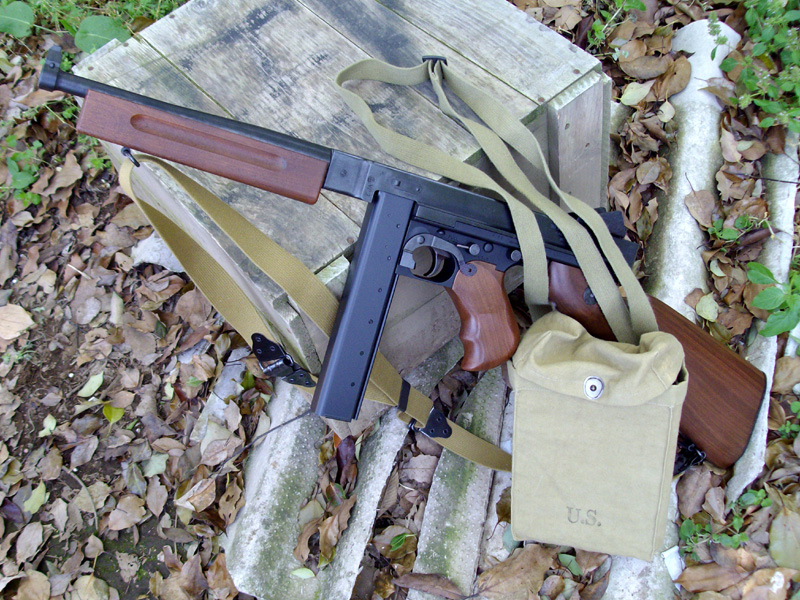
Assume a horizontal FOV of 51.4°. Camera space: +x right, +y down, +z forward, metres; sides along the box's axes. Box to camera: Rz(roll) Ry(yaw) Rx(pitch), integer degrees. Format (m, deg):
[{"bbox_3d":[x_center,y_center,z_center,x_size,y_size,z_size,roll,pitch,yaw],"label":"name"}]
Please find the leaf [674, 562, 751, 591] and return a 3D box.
[{"bbox_3d":[0.331,0.294,0.880,0.082,0.014,0.030,-8,52,4],"label":"leaf"}]

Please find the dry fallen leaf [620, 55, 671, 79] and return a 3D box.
[{"bbox_3d":[0.418,-0.392,1.402,0.081,0.016,0.054,-10,52,2],"label":"dry fallen leaf"}]

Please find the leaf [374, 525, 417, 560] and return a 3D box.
[{"bbox_3d":[-0.005,0.277,0.953,0.048,0.014,0.040,-8,52,4],"label":"leaf"}]

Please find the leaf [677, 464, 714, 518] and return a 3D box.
[{"bbox_3d":[0.331,0.216,0.946,0.031,0.014,0.066,17,57,22],"label":"leaf"}]

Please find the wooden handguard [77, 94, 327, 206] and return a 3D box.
[{"bbox_3d":[-0.175,-0.134,0.750,0.214,0.044,0.040,14,6,-18],"label":"wooden handguard"}]

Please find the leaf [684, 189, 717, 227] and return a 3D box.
[{"bbox_3d":[0.430,-0.131,1.187,0.039,0.012,0.070,0,53,10],"label":"leaf"}]

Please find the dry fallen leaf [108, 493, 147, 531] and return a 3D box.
[{"bbox_3d":[-0.333,0.260,1.013,0.049,0.012,0.045,-22,52,-7],"label":"dry fallen leaf"}]

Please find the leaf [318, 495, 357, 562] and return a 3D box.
[{"bbox_3d":[-0.076,0.260,0.956,0.035,0.020,0.080,5,54,14],"label":"leaf"}]

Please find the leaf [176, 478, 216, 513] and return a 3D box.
[{"bbox_3d":[-0.244,0.237,1.005,0.051,0.018,0.036,-27,53,-11],"label":"leaf"}]

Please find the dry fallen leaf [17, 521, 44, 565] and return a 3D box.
[{"bbox_3d":[-0.450,0.294,1.009,0.033,0.011,0.053,2,53,11],"label":"dry fallen leaf"}]

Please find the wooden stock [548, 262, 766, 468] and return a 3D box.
[{"bbox_3d":[0.279,0.057,0.919,0.114,0.332,0.043,-56,19,-1],"label":"wooden stock"}]

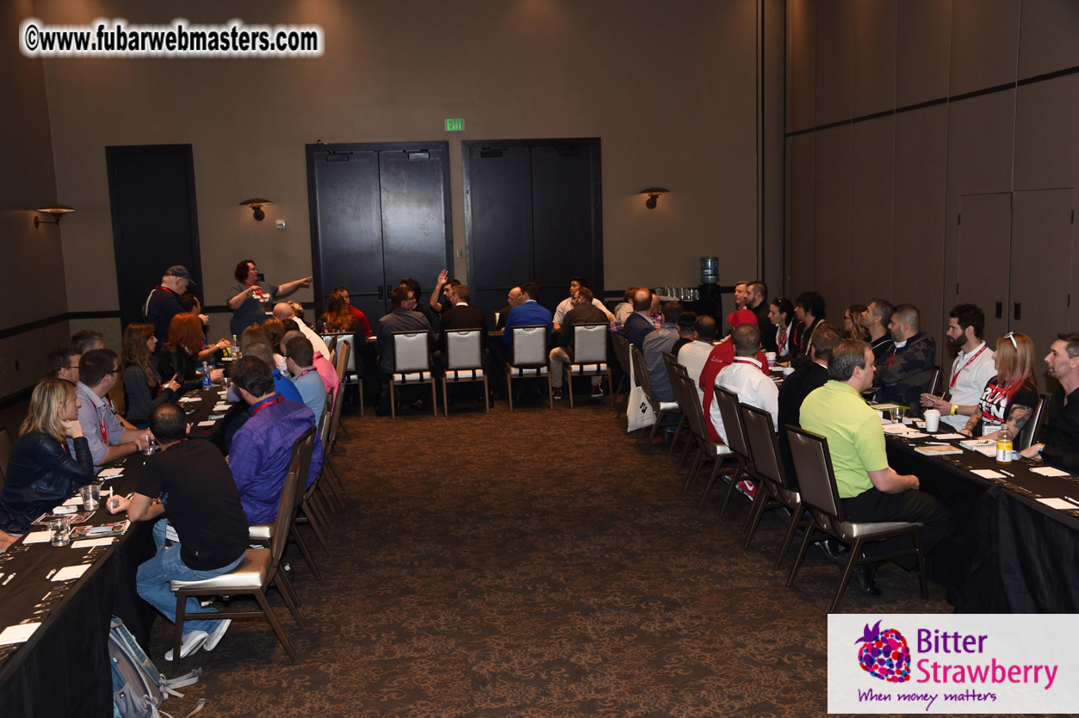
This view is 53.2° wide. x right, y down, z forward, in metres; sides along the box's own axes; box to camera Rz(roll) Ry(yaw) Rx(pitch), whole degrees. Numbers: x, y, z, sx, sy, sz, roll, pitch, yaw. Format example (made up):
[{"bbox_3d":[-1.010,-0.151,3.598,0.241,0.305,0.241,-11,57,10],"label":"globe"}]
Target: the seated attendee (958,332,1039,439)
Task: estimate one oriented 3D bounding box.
[{"bbox_3d":[2.668,0.508,6.588,0.750,1.260,0.500,-4,8,-19],"label":"seated attendee"}]

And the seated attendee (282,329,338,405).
[{"bbox_3d":[-1.924,0.423,8.155,0.749,1.300,0.532,-1,8,6],"label":"seated attendee"}]

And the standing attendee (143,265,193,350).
[{"bbox_3d":[-3.637,-0.087,10.758,0.473,1.674,0.561,-6,9,-28],"label":"standing attendee"}]

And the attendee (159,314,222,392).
[{"bbox_3d":[-3.093,0.270,9.606,0.680,1.330,0.500,-5,9,-21],"label":"attendee"}]

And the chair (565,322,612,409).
[{"bbox_3d":[0.520,0.024,11.804,0.463,0.906,0.591,-2,8,-4],"label":"chair"}]

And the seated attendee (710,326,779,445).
[{"bbox_3d":[1.547,0.420,7.293,0.758,1.340,0.561,-7,10,-33],"label":"seated attendee"}]

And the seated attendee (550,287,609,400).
[{"bbox_3d":[0.440,-0.166,11.969,0.620,1.300,0.750,-3,8,-11],"label":"seated attendee"}]

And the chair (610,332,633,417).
[{"bbox_3d":[1.088,0.190,10.665,0.600,0.930,0.460,-4,8,-13],"label":"chair"}]

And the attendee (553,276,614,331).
[{"bbox_3d":[0.523,-0.365,13.095,0.709,1.310,0.670,-1,8,3],"label":"attendee"}]

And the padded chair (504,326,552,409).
[{"bbox_3d":[-0.130,0.057,11.842,0.460,0.930,0.600,-3,8,-7],"label":"padded chair"}]

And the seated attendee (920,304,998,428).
[{"bbox_3d":[2.942,0.334,7.627,0.750,1.400,0.520,-1,8,3],"label":"seated attendee"}]

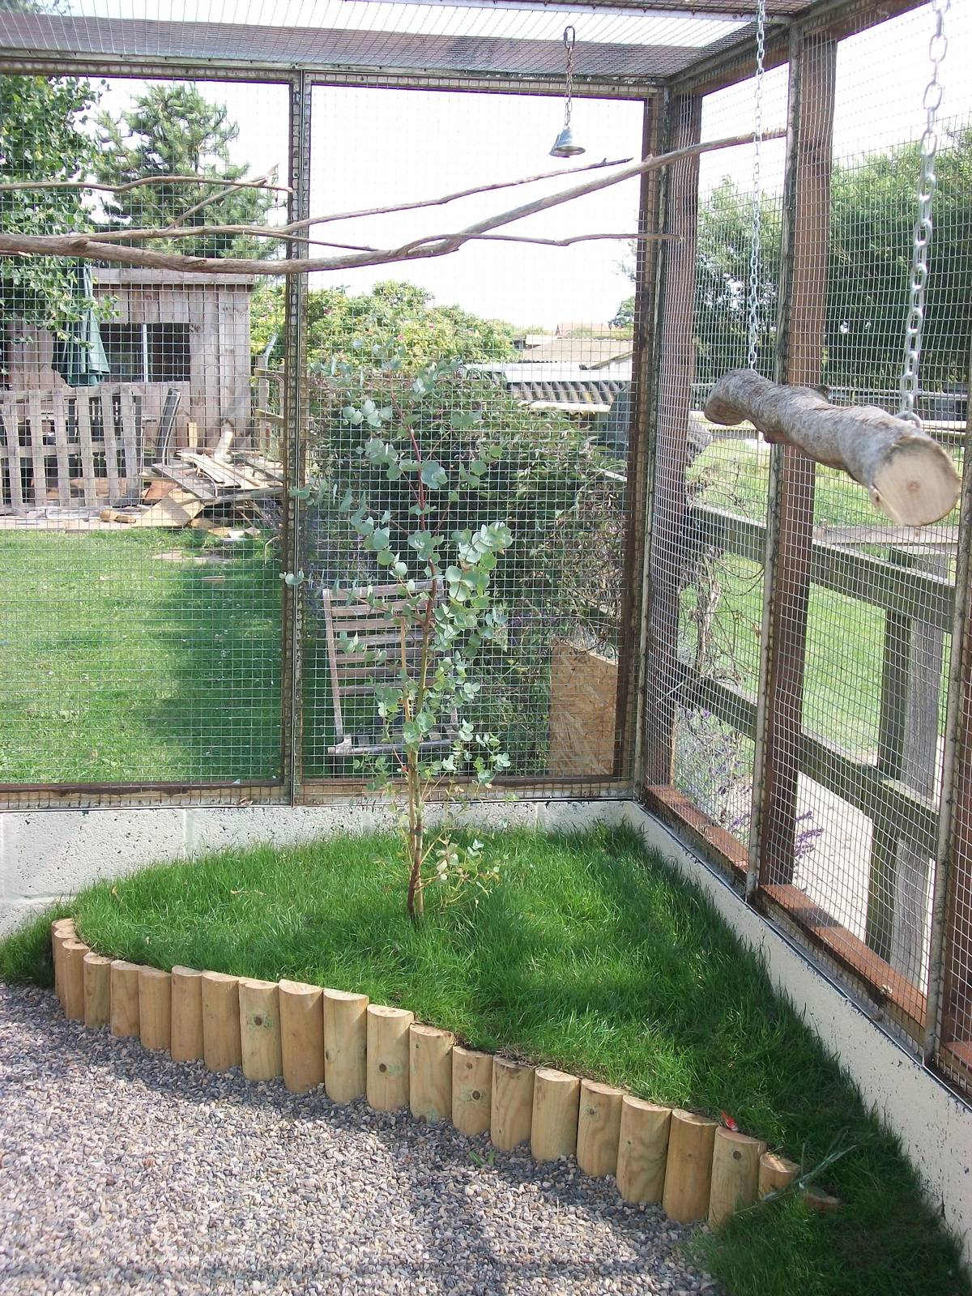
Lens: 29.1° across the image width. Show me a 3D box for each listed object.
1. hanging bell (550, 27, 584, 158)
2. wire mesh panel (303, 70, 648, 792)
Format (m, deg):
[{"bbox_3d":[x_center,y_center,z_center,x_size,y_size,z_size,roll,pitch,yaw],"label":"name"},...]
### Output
[{"bbox_3d":[0.176,-1.185,3.993,0.072,0.268,0.072,0,9,-10],"label":"hanging bell"},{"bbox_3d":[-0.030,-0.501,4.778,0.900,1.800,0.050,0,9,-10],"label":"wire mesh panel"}]

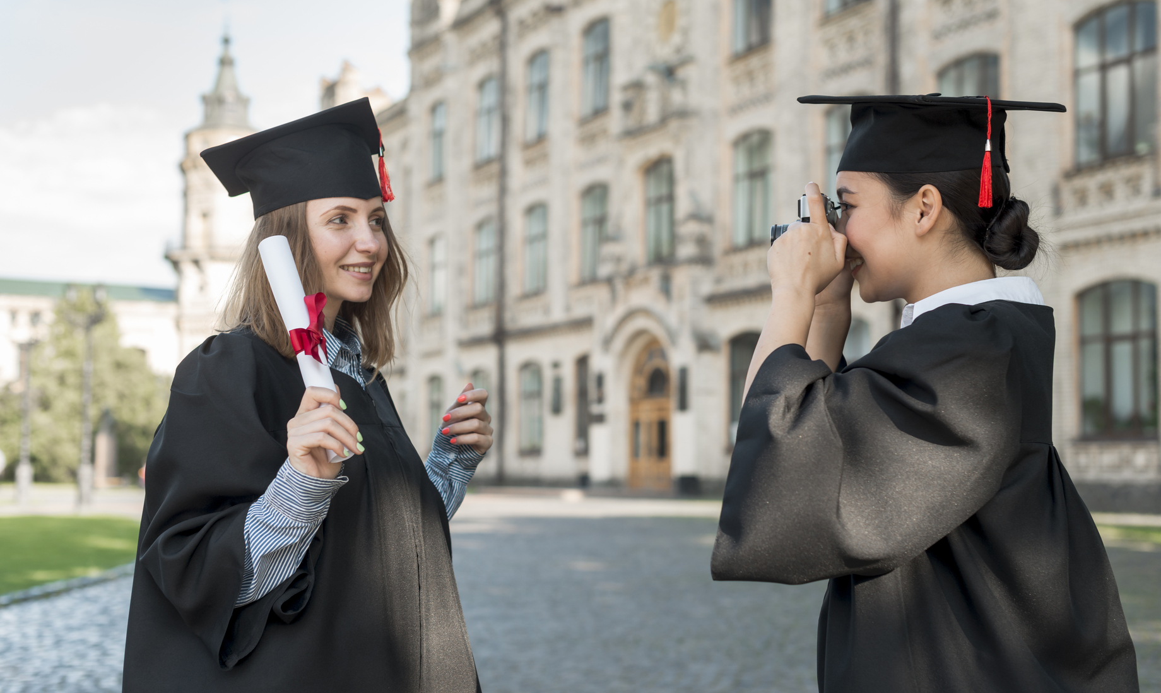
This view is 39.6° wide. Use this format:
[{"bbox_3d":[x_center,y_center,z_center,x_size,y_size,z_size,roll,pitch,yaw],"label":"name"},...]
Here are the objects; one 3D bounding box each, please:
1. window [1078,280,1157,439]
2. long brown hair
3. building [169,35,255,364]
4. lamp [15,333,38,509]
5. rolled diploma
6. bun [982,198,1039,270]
[{"bbox_3d":[9.295,0.220,27.872,0.200,2.720,1.850,2,-5,-26],"label":"window"},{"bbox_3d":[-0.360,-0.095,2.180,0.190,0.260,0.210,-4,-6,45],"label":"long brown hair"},{"bbox_3d":[-25.387,-6.242,115.000,7.200,32.000,7.200,-1,-5,19],"label":"building"},{"bbox_3d":[-14.421,1.878,42.000,0.660,4.488,0.620,1,-5,0],"label":"lamp"},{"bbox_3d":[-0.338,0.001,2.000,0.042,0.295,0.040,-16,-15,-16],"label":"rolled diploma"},{"bbox_3d":[0.515,-0.134,1.930,0.064,0.084,0.078,2,-5,-17],"label":"bun"}]

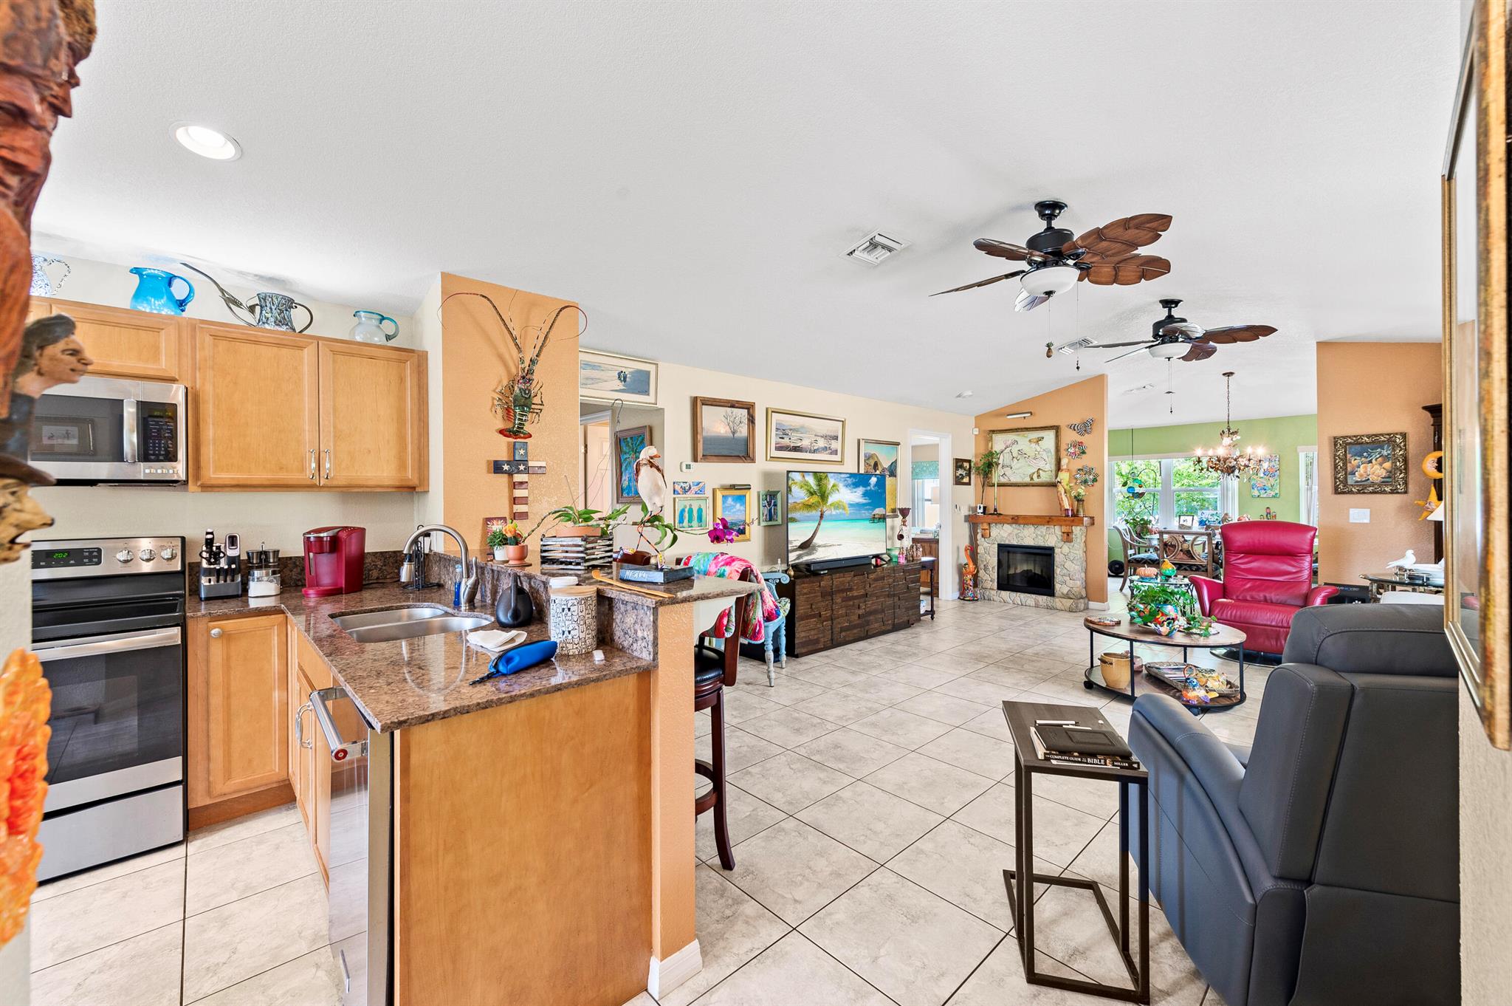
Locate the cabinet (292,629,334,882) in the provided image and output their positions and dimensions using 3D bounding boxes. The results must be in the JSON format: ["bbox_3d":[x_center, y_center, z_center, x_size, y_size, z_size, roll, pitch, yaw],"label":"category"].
[{"bbox_3d":[-1.353,0.842,2.279,0.610,0.800,1.040,-1,0,-42],"label":"cabinet"}]

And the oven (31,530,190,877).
[{"bbox_3d":[-2.736,0.759,2.284,0.757,1.184,0.670,-1,0,-43],"label":"oven"}]

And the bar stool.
[{"bbox_3d":[-0.329,0.765,2.172,0.490,1.090,0.460,-1,0,-42],"label":"bar stool"}]

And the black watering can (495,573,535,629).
[{"bbox_3d":[-0.851,0.338,2.068,0.120,0.188,0.185,0,0,-22],"label":"black watering can"}]

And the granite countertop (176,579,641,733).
[{"bbox_3d":[-1.485,0.458,2.191,0.945,0.036,2.550,-1,0,-43],"label":"granite countertop"}]

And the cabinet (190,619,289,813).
[{"bbox_3d":[-2.347,0.851,2.663,0.310,0.770,0.600,-1,0,-43],"label":"cabinet"}]

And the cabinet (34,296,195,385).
[{"bbox_3d":[-2.877,-0.651,2.432,0.762,0.300,0.320,-1,0,-43],"label":"cabinet"}]

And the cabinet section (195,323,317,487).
[{"bbox_3d":[-2.364,-0.422,2.803,0.437,0.710,0.320,-1,1,-42],"label":"cabinet section"}]

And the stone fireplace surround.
[{"bbox_3d":[3.465,0.723,7.514,0.430,1.110,1.440,-1,0,-43],"label":"stone fireplace surround"}]

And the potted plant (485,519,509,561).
[{"bbox_3d":[-1.075,0.160,2.490,0.115,0.175,0.115,0,0,0],"label":"potted plant"}]

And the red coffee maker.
[{"bbox_3d":[-2.035,0.281,2.830,0.195,0.310,0.270,-1,0,-9],"label":"red coffee maker"}]

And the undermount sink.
[{"bbox_3d":[-1.296,0.550,2.199,0.460,0.200,0.780,-1,0,-43],"label":"undermount sink"}]

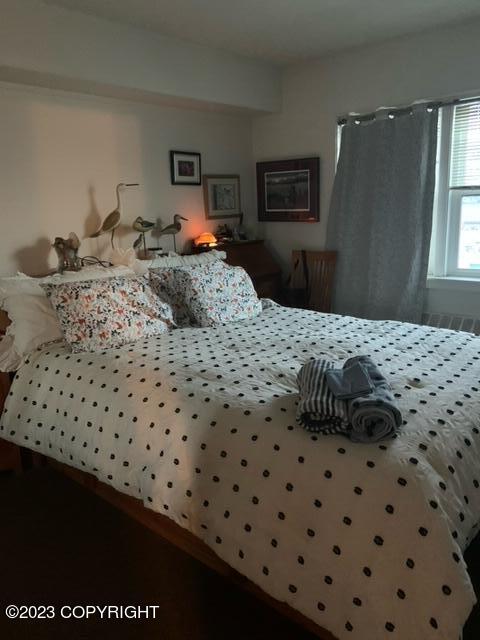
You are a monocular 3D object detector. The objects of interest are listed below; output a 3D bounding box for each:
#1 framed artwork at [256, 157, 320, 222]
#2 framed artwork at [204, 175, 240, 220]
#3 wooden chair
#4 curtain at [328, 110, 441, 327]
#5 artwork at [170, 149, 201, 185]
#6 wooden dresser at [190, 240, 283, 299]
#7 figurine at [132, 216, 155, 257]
[{"bbox_3d":[0.396,-1.095,4.108,0.646,0.504,0.030,11,20,39],"label":"framed artwork"},{"bbox_3d":[-0.144,-1.031,4.018,0.030,0.336,0.429,11,20,39],"label":"framed artwork"},{"bbox_3d":[0.456,-0.009,3.813,0.420,0.980,0.520,11,20,39],"label":"wooden chair"},{"bbox_3d":[1.012,-0.598,3.591,0.820,1.850,0.140,11,20,39],"label":"curtain"},{"bbox_3d":[-0.414,-1.155,3.671,0.025,0.233,0.299,11,20,39],"label":"artwork"},{"bbox_3d":[0.016,-0.084,3.977,0.433,1.072,0.655,9,19,39],"label":"wooden dresser"},{"bbox_3d":[-0.652,-0.560,3.272,0.080,0.290,0.155,11,20,39],"label":"figurine"}]

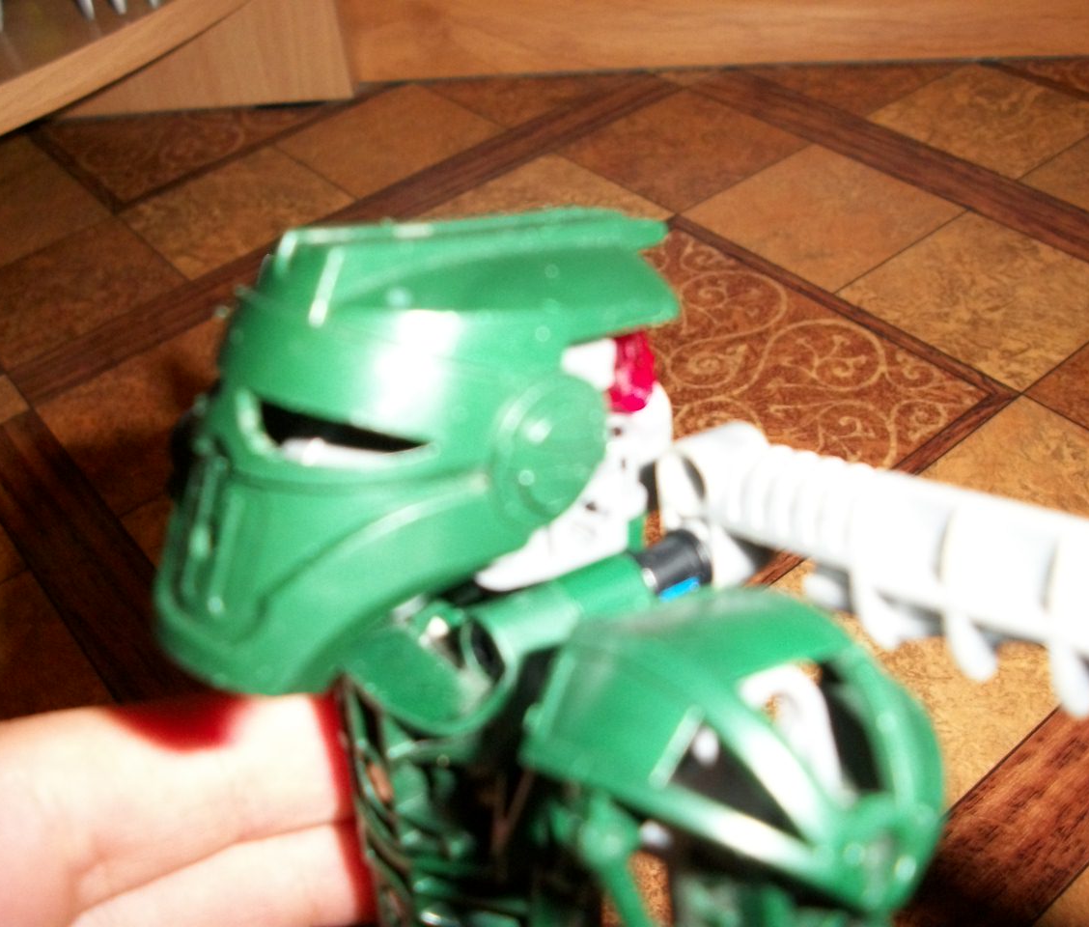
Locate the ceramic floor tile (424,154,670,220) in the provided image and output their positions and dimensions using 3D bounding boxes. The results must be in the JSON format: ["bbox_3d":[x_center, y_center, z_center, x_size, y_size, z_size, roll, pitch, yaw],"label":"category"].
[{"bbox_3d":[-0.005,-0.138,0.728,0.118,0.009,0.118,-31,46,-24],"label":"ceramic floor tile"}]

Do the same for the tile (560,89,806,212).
[{"bbox_3d":[0.086,-0.193,0.776,0.118,0.009,0.118,-31,46,-24],"label":"tile"}]

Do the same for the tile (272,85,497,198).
[{"bbox_3d":[-0.104,-0.213,0.834,0.118,0.009,0.118,-31,46,-24],"label":"tile"}]

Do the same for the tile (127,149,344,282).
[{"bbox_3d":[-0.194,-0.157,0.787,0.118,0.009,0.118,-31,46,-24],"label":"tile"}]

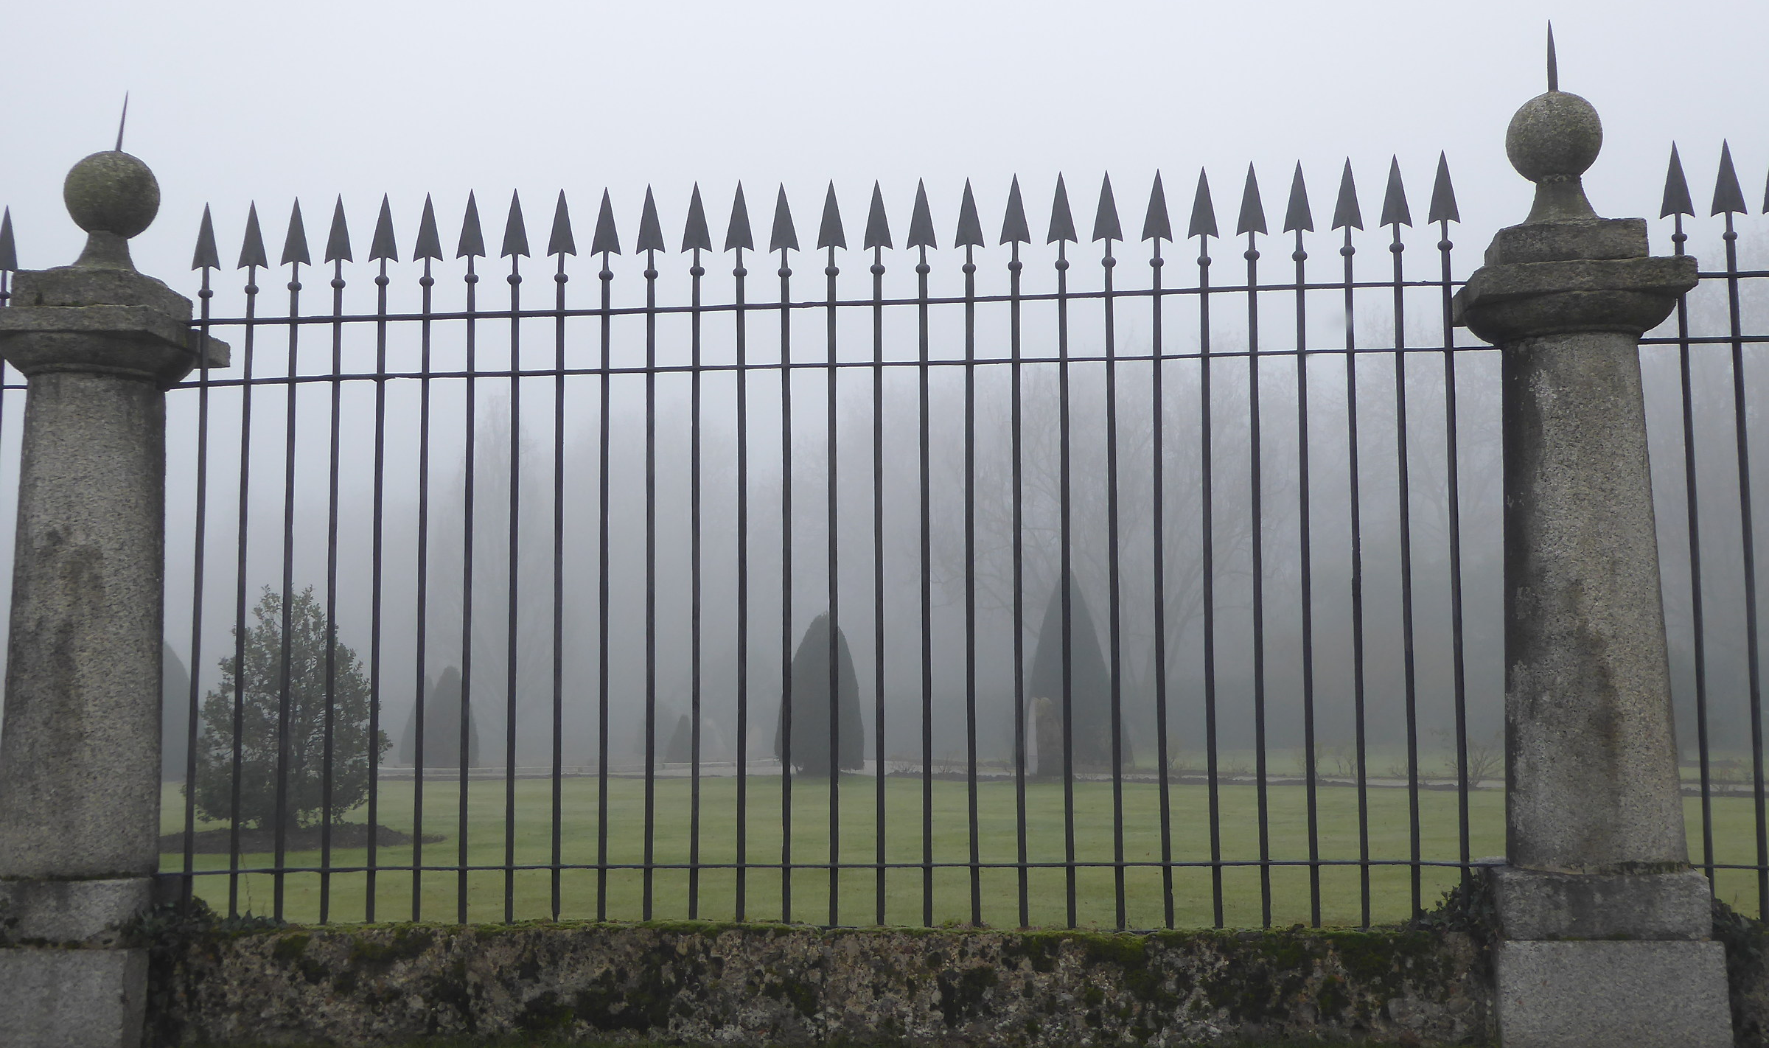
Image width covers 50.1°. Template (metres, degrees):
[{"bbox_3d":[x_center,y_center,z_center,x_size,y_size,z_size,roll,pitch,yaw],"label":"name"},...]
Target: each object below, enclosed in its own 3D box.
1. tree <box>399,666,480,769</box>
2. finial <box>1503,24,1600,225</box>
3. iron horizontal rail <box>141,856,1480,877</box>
[{"bbox_3d":[-7.568,3.336,32.682,1.200,1.771,1.200,0,-5,0],"label":"tree"},{"bbox_3d":[2.260,-1.358,6.386,0.308,0.698,0.308,-1,-5,5],"label":"finial"},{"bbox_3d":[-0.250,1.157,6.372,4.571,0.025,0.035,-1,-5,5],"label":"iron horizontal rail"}]

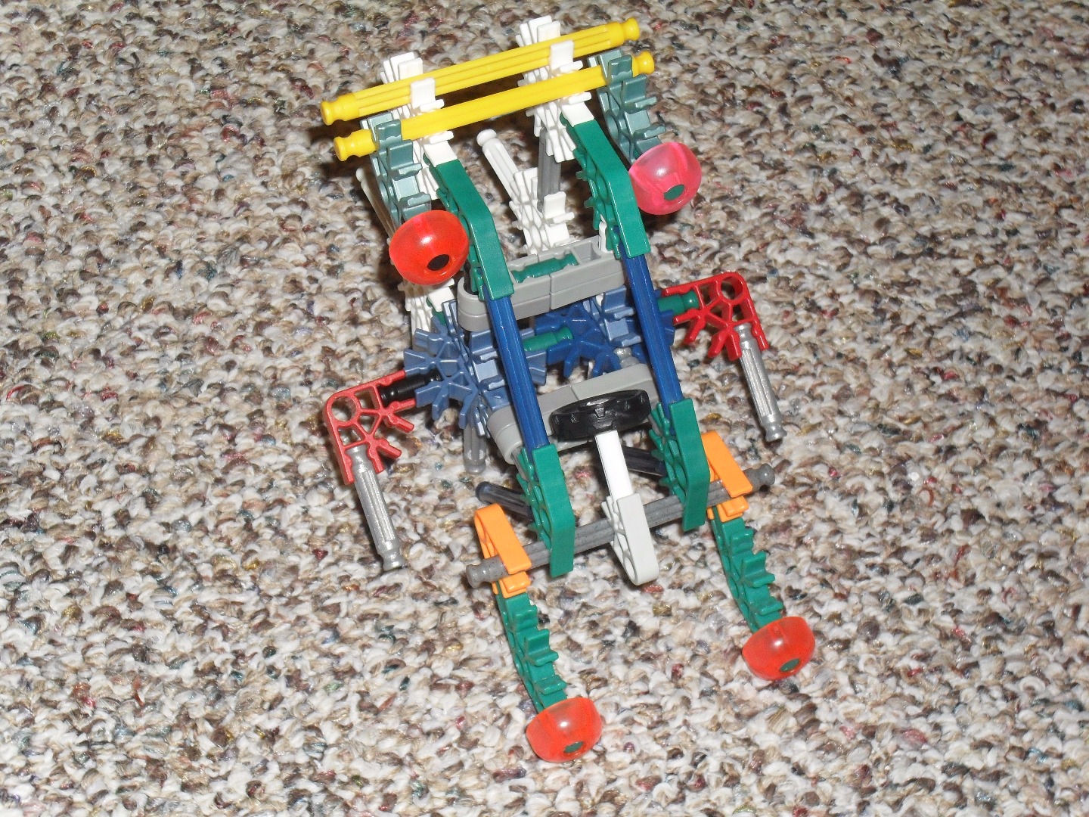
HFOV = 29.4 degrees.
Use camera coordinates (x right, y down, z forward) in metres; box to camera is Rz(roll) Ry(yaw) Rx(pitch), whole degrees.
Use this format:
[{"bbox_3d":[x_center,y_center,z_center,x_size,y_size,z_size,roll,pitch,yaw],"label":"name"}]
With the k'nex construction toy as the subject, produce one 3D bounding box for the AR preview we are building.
[{"bbox_3d":[0.003,-0.019,0.542,0.122,0.115,0.182,-18,55,-13],"label":"k'nex construction toy"}]

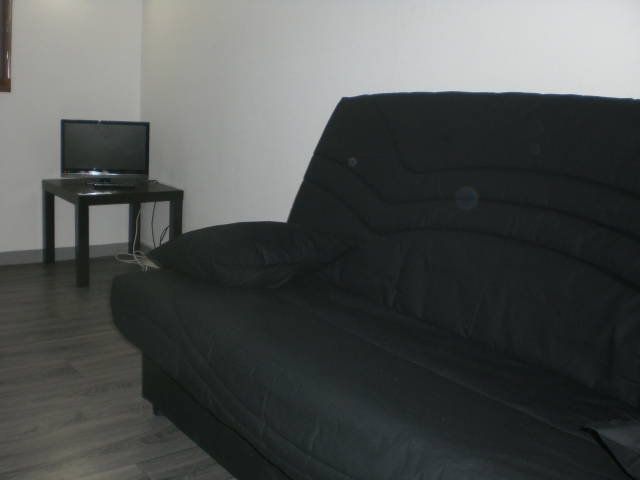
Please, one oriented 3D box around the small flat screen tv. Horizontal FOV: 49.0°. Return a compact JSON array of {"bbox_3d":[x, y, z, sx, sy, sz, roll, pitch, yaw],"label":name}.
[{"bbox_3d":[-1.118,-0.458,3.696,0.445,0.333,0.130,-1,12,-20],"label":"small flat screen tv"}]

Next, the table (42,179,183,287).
[{"bbox_3d":[-1.107,-0.066,3.740,0.550,0.450,0.550,-6,15,-38],"label":"table"}]

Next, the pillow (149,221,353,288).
[{"bbox_3d":[-0.227,0.024,2.247,0.510,0.180,0.430,-3,13,-28],"label":"pillow"}]

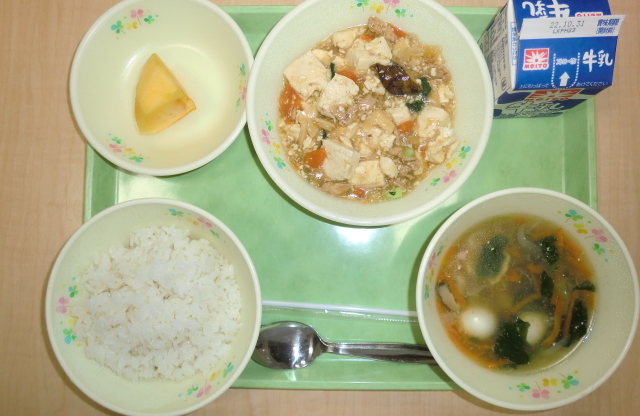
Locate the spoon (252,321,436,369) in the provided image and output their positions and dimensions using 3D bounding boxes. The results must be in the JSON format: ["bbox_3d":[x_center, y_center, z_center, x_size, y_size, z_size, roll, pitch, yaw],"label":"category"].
[{"bbox_3d":[0.031,0.099,0.332,0.162,0.019,0.034,4,86,1],"label":"spoon"}]

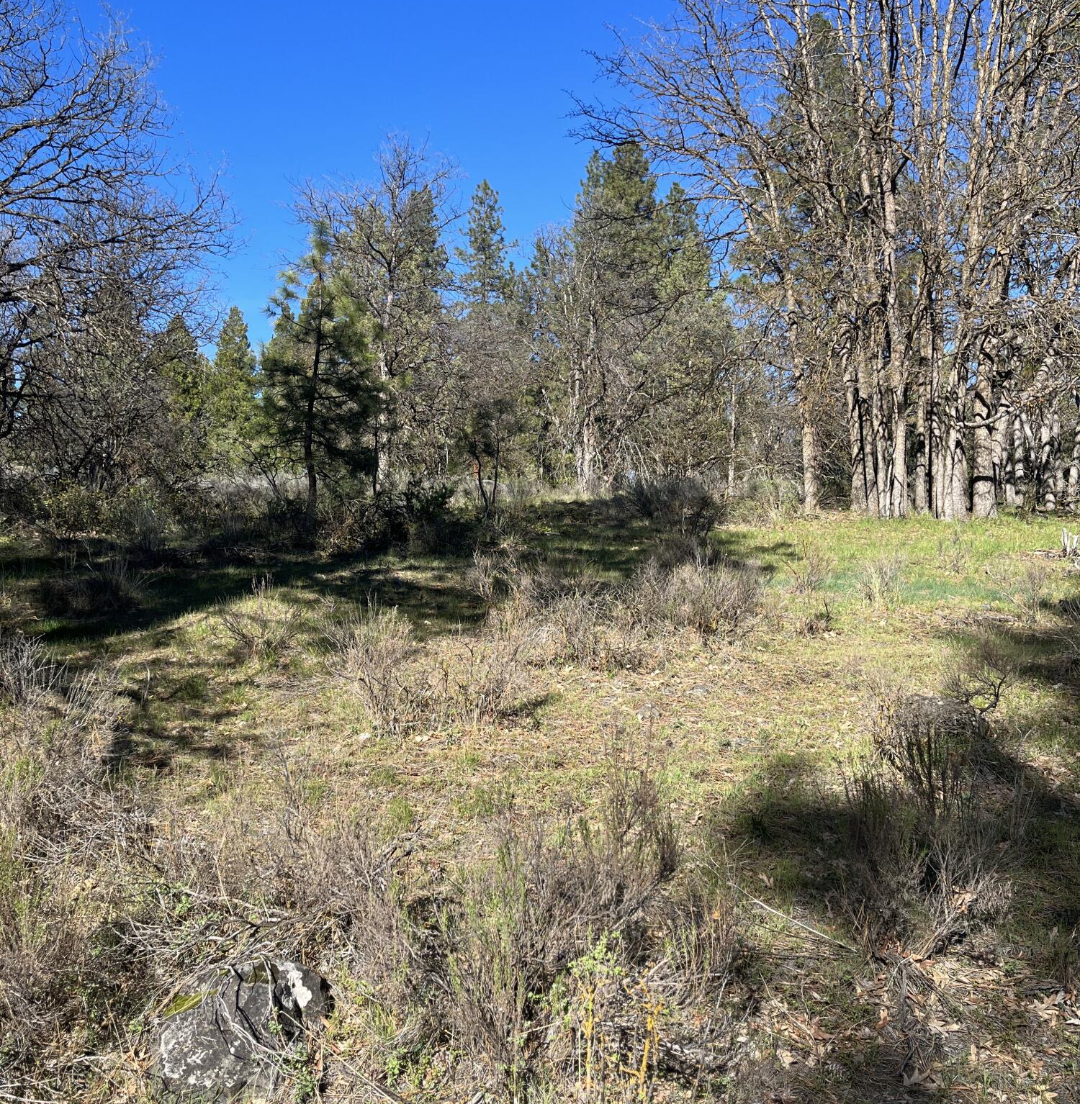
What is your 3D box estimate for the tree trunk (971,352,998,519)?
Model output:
[{"bbox_3d":[10.902,-2.853,26.500,0.560,4.000,0.550,0,5,0],"label":"tree trunk"}]

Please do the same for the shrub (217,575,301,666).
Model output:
[{"bbox_3d":[-2.058,0.497,7.900,0.630,0.600,0.600,0,5,0],"label":"shrub"}]

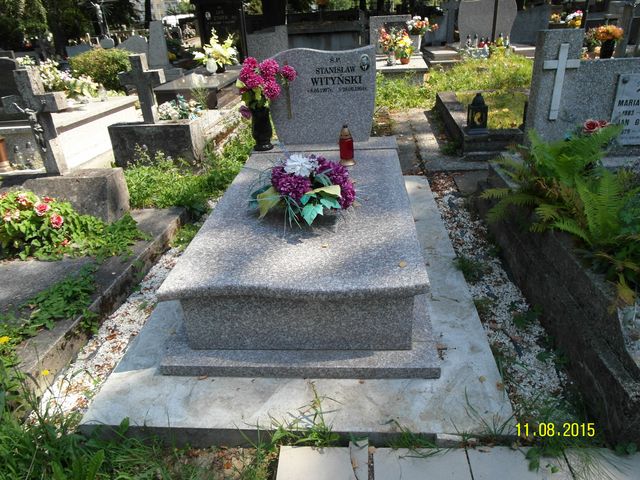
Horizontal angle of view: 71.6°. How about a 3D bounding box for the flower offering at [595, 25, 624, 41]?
[{"bbox_3d":[3.778,-2.706,5.800,0.370,0.220,0.310,-1,29,6],"label":"flower offering"}]

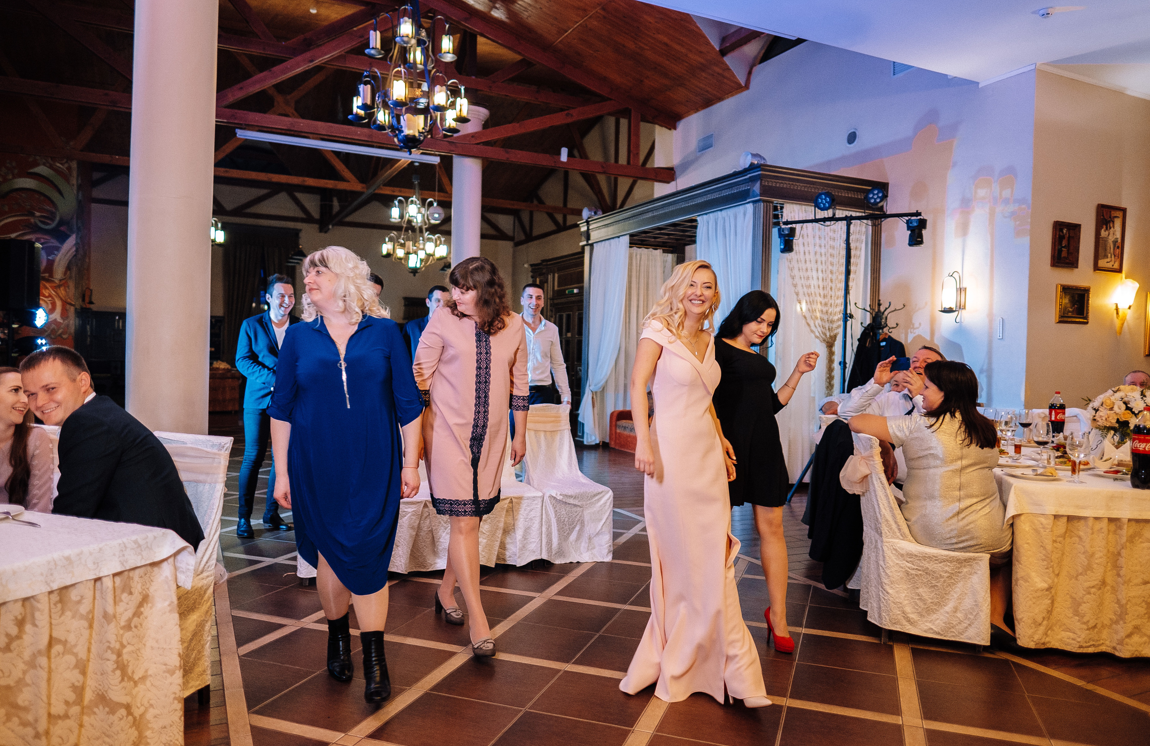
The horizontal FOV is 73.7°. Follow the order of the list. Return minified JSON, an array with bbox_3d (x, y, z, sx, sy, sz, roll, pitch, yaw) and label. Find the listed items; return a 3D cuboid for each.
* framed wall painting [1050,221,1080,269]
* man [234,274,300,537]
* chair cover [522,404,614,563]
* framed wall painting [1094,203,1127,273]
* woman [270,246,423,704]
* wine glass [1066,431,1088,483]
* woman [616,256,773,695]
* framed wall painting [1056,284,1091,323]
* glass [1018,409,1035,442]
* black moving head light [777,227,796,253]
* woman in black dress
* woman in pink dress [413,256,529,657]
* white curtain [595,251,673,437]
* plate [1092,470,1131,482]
[{"bbox_3d":[4.640,-1.206,7.240,0.385,0.440,0.040,1,0,-25],"label":"framed wall painting"},{"bbox_3d":[-2.245,0.222,5.525,0.520,1.830,0.420,0,1,-40],"label":"man"},{"bbox_3d":[-0.058,0.702,4.915,0.460,0.960,0.580,2,0,-19],"label":"chair cover"},{"bbox_3d":[5.260,-1.315,7.530,0.455,0.660,0.040,1,0,-25],"label":"framed wall painting"},{"bbox_3d":[-0.868,0.355,3.027,0.580,1.710,0.450,1,1,-10],"label":"woman"},{"bbox_3d":[2.305,0.384,3.525,0.088,0.235,0.088,2,0,19],"label":"wine glass"},{"bbox_3d":[0.441,0.394,3.037,0.550,1.690,0.500,1,1,-25],"label":"woman"},{"bbox_3d":[4.691,-0.645,7.179,0.460,0.365,0.060,1,1,-25],"label":"framed wall painting"},{"bbox_3d":[3.330,0.399,5.670,0.090,0.238,0.090,2,0,19],"label":"glass"},{"bbox_3d":[2.052,-1.291,7.450,0.170,0.250,0.165,2,1,32],"label":"black moving head light"},{"bbox_3d":[0.871,0.425,3.557,0.460,1.630,0.460,1,1,-30],"label":"woman in black dress"},{"bbox_3d":[-0.498,0.339,3.556,0.530,1.740,0.500,1,1,-10],"label":"woman in pink dress"},{"bbox_3d":[0.988,-0.449,12.198,1.500,3.100,0.160,1,0,-26],"label":"white curtain"},{"bbox_3d":[2.655,0.499,3.740,0.255,0.025,0.255,2,0,19],"label":"plate"}]

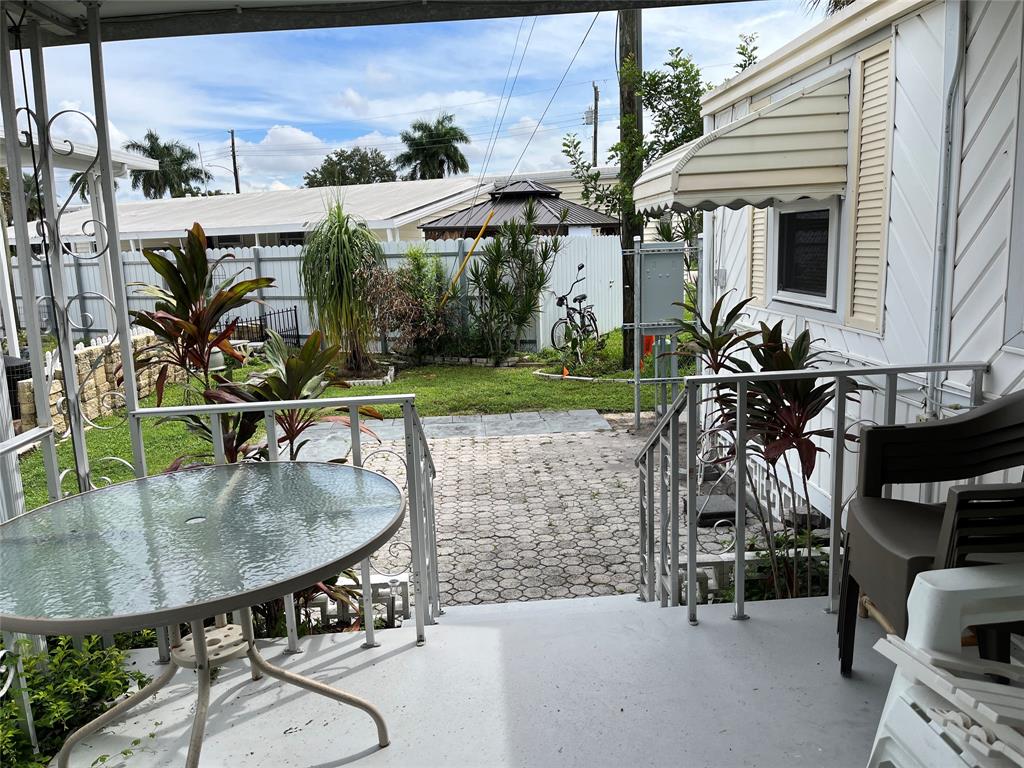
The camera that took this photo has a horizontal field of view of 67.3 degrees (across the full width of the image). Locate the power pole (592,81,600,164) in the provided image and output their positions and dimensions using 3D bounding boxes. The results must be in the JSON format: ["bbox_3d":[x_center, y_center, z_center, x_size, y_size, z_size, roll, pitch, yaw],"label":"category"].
[{"bbox_3d":[4.713,-11.154,42.253,0.360,10.200,0.360,-3,11,-4],"label":"power pole"}]

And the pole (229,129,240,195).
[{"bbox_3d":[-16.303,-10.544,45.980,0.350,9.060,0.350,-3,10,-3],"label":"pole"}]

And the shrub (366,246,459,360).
[{"bbox_3d":[-1.550,-1.269,11.996,1.425,1.722,1.283,-3,10,-3],"label":"shrub"}]

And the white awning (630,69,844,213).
[{"bbox_3d":[1.174,-1.263,4.147,0.860,0.610,0.900,-3,10,-3],"label":"white awning"}]

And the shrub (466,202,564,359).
[{"bbox_3d":[0.011,-1.624,11.949,1.500,2.480,1.400,-3,11,-4],"label":"shrub"}]

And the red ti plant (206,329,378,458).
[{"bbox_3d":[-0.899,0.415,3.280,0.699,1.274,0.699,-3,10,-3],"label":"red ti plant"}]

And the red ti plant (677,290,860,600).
[{"bbox_3d":[1.074,0.346,3.353,0.870,1.500,0.750,-3,11,-4],"label":"red ti plant"}]

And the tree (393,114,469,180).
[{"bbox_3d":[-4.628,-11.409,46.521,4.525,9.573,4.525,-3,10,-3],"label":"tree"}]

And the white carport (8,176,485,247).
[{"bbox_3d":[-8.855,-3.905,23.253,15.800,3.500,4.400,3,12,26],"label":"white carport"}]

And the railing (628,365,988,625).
[{"bbox_3d":[1.147,0.444,3.193,1.130,1.160,0.820,-3,11,-4],"label":"railing"}]

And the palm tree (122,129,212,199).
[{"bbox_3d":[-17.644,-8.995,40.073,4.528,8.268,4.528,-3,10,-3],"label":"palm tree"}]

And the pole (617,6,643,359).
[{"bbox_3d":[1.522,-3.912,10.235,0.300,7.500,0.300,-3,11,-4],"label":"pole"}]

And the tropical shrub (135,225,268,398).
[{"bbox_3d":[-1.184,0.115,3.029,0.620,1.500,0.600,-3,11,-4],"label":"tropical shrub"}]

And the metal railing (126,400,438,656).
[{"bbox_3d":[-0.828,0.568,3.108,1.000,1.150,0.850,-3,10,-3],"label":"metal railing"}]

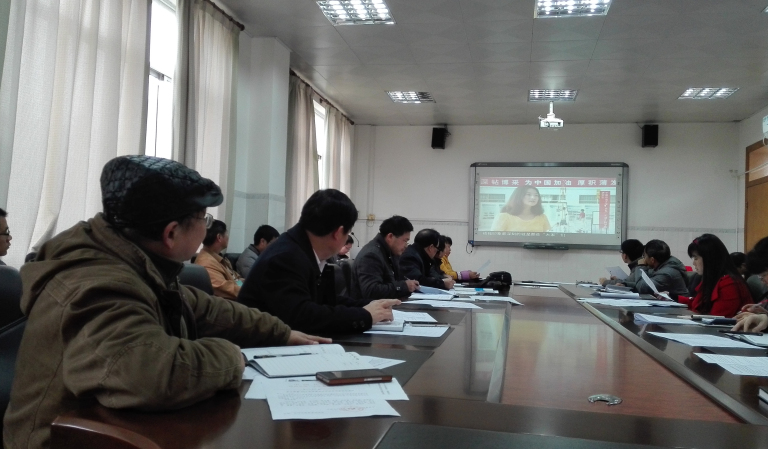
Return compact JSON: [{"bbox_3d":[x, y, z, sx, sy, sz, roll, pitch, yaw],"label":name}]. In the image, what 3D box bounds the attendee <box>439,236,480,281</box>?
[{"bbox_3d":[0.518,0.683,5.104,0.560,1.132,0.460,2,-3,8],"label":"attendee"}]

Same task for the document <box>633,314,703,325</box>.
[{"bbox_3d":[1.121,0.377,2.269,0.210,0.022,0.250,2,-3,13],"label":"document"}]

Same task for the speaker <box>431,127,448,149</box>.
[{"bbox_3d":[0.852,-1.319,8.843,0.200,0.310,0.200,2,-3,13],"label":"speaker"}]

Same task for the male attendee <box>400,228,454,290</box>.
[{"bbox_3d":[0.228,0.614,4.024,0.560,1.142,0.520,2,-3,3],"label":"male attendee"}]

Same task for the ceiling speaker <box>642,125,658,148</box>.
[{"bbox_3d":[3.789,-1.248,8.156,0.205,0.310,0.200,2,-3,13],"label":"ceiling speaker"}]

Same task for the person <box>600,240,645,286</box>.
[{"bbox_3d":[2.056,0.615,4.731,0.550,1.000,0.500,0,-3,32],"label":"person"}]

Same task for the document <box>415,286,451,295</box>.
[{"bbox_3d":[0.321,0.405,3.522,0.220,0.050,0.220,2,-3,13],"label":"document"}]

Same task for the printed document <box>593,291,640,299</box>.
[{"bbox_3d":[1.542,0.463,3.801,0.275,0.030,0.210,2,-3,13],"label":"printed document"}]

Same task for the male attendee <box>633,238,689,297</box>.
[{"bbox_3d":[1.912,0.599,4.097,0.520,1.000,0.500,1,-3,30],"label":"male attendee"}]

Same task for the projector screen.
[{"bbox_3d":[2.480,-0.301,8.702,2.307,1.312,0.070,2,-3,13],"label":"projector screen"}]

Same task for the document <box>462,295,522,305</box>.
[{"bbox_3d":[0.638,0.435,3.302,0.310,0.012,0.250,2,-3,13],"label":"document"}]

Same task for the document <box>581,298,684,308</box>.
[{"bbox_3d":[1.385,0.437,3.191,0.490,0.012,0.300,2,-3,5],"label":"document"}]

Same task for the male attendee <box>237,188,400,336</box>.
[{"bbox_3d":[-0.232,0.470,1.938,0.640,1.192,0.530,2,-3,5],"label":"male attendee"}]

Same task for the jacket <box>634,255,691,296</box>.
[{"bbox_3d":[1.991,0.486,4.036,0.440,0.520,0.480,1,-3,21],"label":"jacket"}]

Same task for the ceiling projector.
[{"bbox_3d":[2.180,-1.414,7.439,0.310,0.320,0.260,2,-3,13],"label":"ceiling projector"}]

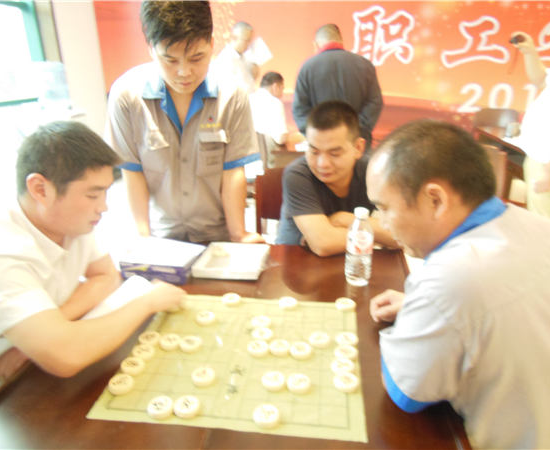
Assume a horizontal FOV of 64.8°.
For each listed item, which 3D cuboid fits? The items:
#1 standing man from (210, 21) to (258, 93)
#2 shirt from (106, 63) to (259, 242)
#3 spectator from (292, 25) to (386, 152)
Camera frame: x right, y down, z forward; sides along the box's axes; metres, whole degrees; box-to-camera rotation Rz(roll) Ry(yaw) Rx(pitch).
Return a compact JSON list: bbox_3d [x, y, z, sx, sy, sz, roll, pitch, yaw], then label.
[{"bbox_3d":[-0.289,-0.806,3.632,0.400,1.640,0.480,4,22,14],"label":"standing man"},{"bbox_3d":[-0.292,-0.233,1.430,0.460,0.610,0.290,-4,33,-6],"label":"shirt"},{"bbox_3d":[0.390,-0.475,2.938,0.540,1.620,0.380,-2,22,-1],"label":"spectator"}]

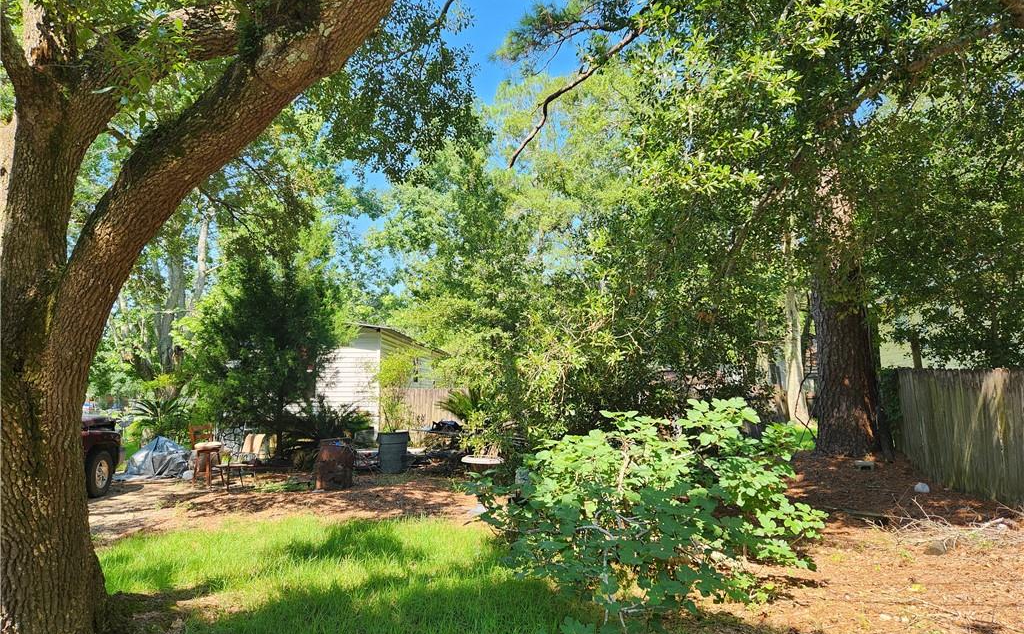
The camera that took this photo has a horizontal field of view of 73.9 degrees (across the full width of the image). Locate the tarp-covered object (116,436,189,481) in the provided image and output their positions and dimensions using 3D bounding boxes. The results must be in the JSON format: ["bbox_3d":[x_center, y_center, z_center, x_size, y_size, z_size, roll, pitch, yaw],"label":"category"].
[{"bbox_3d":[-6.832,2.642,12.895,1.250,0.820,1.000,3,-7,-27],"label":"tarp-covered object"}]

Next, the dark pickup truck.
[{"bbox_3d":[-7.380,1.685,8.470,1.980,1.800,5.600,0,-6,-2],"label":"dark pickup truck"}]

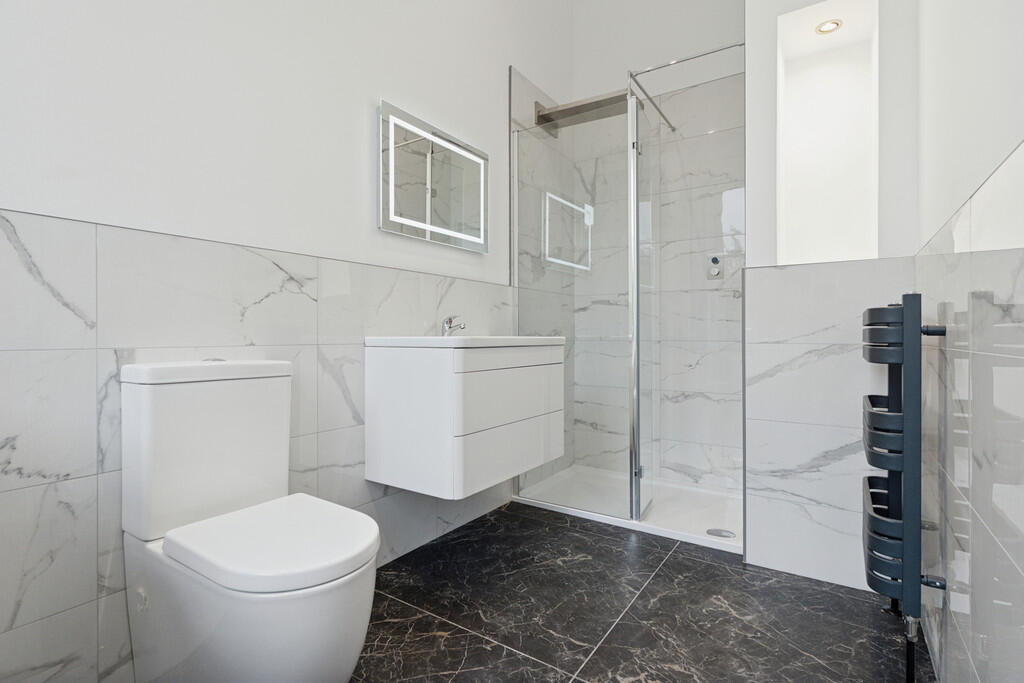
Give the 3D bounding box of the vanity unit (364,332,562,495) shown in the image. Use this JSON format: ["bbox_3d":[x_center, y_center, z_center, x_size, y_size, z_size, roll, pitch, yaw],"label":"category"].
[{"bbox_3d":[-0.162,0.244,1.861,0.490,0.525,0.674,0,1,35],"label":"vanity unit"}]

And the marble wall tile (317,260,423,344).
[{"bbox_3d":[-0.510,-0.139,1.801,0.012,0.301,0.567,0,1,35],"label":"marble wall tile"}]

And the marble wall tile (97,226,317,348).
[{"bbox_3d":[-0.836,-0.135,1.340,0.012,0.301,0.579,0,1,35],"label":"marble wall tile"}]

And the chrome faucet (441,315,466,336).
[{"bbox_3d":[-0.243,-0.059,1.916,0.132,0.093,0.044,0,1,35],"label":"chrome faucet"}]

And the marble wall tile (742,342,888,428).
[{"bbox_3d":[1.157,0.162,1.696,0.510,0.303,0.012,0,1,35],"label":"marble wall tile"}]

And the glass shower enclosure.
[{"bbox_3d":[0.691,-0.182,2.486,1.156,2.116,0.727,0,1,35],"label":"glass shower enclosure"}]

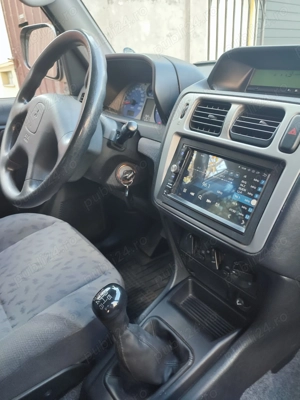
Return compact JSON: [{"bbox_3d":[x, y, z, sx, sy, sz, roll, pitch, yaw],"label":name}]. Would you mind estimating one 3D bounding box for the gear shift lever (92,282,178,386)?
[{"bbox_3d":[-0.024,0.220,0.486,0.108,0.225,0.088,-36,40,-24],"label":"gear shift lever"}]

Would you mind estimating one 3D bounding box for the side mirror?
[{"bbox_3d":[-0.385,-0.560,1.098,0.180,0.175,0.080,10,29,21],"label":"side mirror"}]

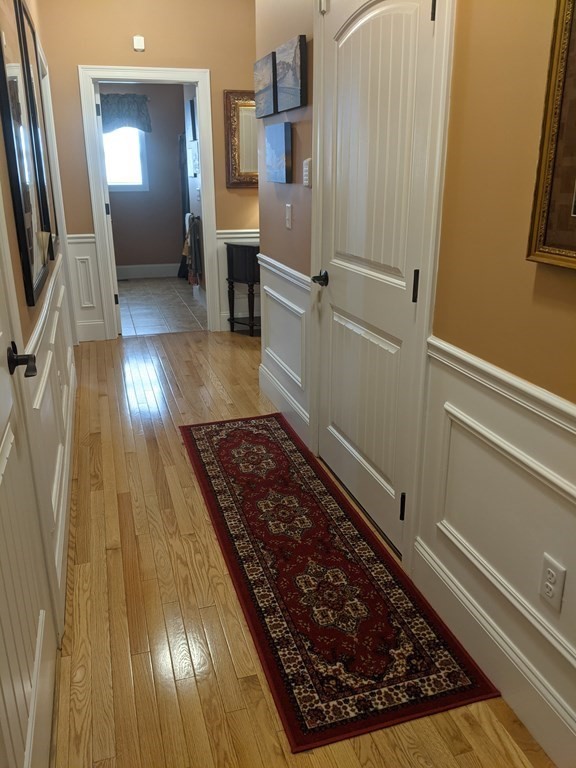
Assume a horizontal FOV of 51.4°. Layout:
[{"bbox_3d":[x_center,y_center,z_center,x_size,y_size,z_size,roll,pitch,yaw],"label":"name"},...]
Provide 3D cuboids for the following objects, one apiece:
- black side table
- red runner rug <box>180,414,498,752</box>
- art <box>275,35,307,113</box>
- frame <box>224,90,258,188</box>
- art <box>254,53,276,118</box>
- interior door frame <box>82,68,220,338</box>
[{"bbox_3d":[-0.199,-0.835,5.303,0.640,0.793,0.310,-6,20,-16],"label":"black side table"},{"bbox_3d":[-0.014,0.557,2.542,0.606,0.010,2.140,-6,20,-16],"label":"red runner rug"},{"bbox_3d":[0.017,-1.456,2.839,0.034,0.287,0.370,-6,20,-16],"label":"art"},{"bbox_3d":[-0.223,-2.045,5.052,0.620,0.750,0.050,-6,20,-16],"label":"frame"},{"bbox_3d":[-0.114,-1.596,3.235,0.034,0.285,0.367,-6,20,-16],"label":"art"},{"bbox_3d":[-1.115,-1.454,5.044,0.996,2.137,0.130,-6,20,-16],"label":"interior door frame"}]

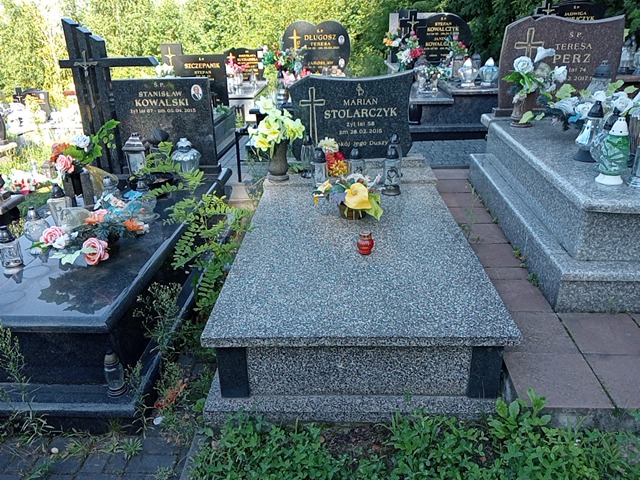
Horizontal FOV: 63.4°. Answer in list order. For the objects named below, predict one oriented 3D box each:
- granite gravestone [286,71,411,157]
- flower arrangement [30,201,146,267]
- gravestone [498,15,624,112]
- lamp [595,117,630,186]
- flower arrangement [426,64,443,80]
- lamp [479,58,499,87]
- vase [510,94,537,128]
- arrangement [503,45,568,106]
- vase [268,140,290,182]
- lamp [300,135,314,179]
[{"bbox_3d":[0.216,-0.852,3.570,0.828,0.584,0.091,-1,24,1],"label":"granite gravestone"},{"bbox_3d":[-1.110,-0.049,2.506,0.540,0.220,0.400,0,25,5],"label":"flower arrangement"},{"bbox_3d":[1.736,-1.289,3.823,0.832,0.684,0.103,0,24,4],"label":"gravestone"},{"bbox_3d":[1.618,-0.486,2.831,0.163,0.347,0.163,0,24,3],"label":"lamp"},{"bbox_3d":[1.390,-1.997,6.227,0.195,0.194,0.183,0,24,3],"label":"flower arrangement"},{"bbox_3d":[1.873,-1.859,5.719,0.217,0.295,0.217,-1,24,3],"label":"lamp"},{"bbox_3d":[1.549,-0.985,3.950,0.154,0.235,0.154,0,24,4],"label":"vase"},{"bbox_3d":[1.700,-1.294,4.107,0.448,0.422,0.361,0,24,3],"label":"arrangement"},{"bbox_3d":[-0.272,-0.530,3.468,0.134,0.259,0.134,-1,24,3],"label":"vase"},{"bbox_3d":[-0.082,-0.562,3.475,0.092,0.288,0.092,-1,24,3],"label":"lamp"}]

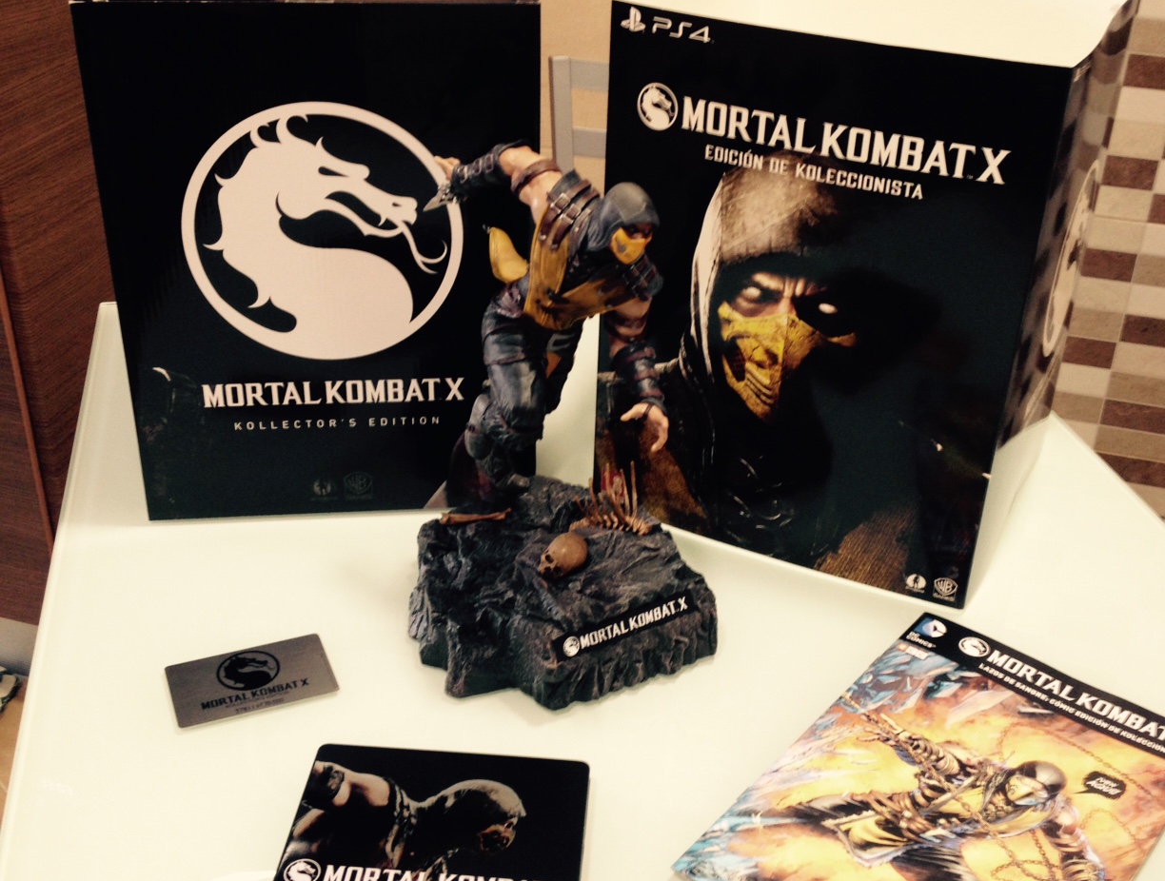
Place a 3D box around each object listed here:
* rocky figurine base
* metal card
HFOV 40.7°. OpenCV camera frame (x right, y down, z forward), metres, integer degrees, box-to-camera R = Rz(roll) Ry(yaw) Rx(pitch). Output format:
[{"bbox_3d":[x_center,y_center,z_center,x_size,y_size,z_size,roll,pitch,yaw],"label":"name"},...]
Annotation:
[{"bbox_3d":[-0.019,0.080,0.866,0.162,0.065,0.128,-12,34,-22],"label":"rocky figurine base"},{"bbox_3d":[-0.177,0.128,0.840,0.085,0.001,0.053,-10,33,-19],"label":"metal card"}]

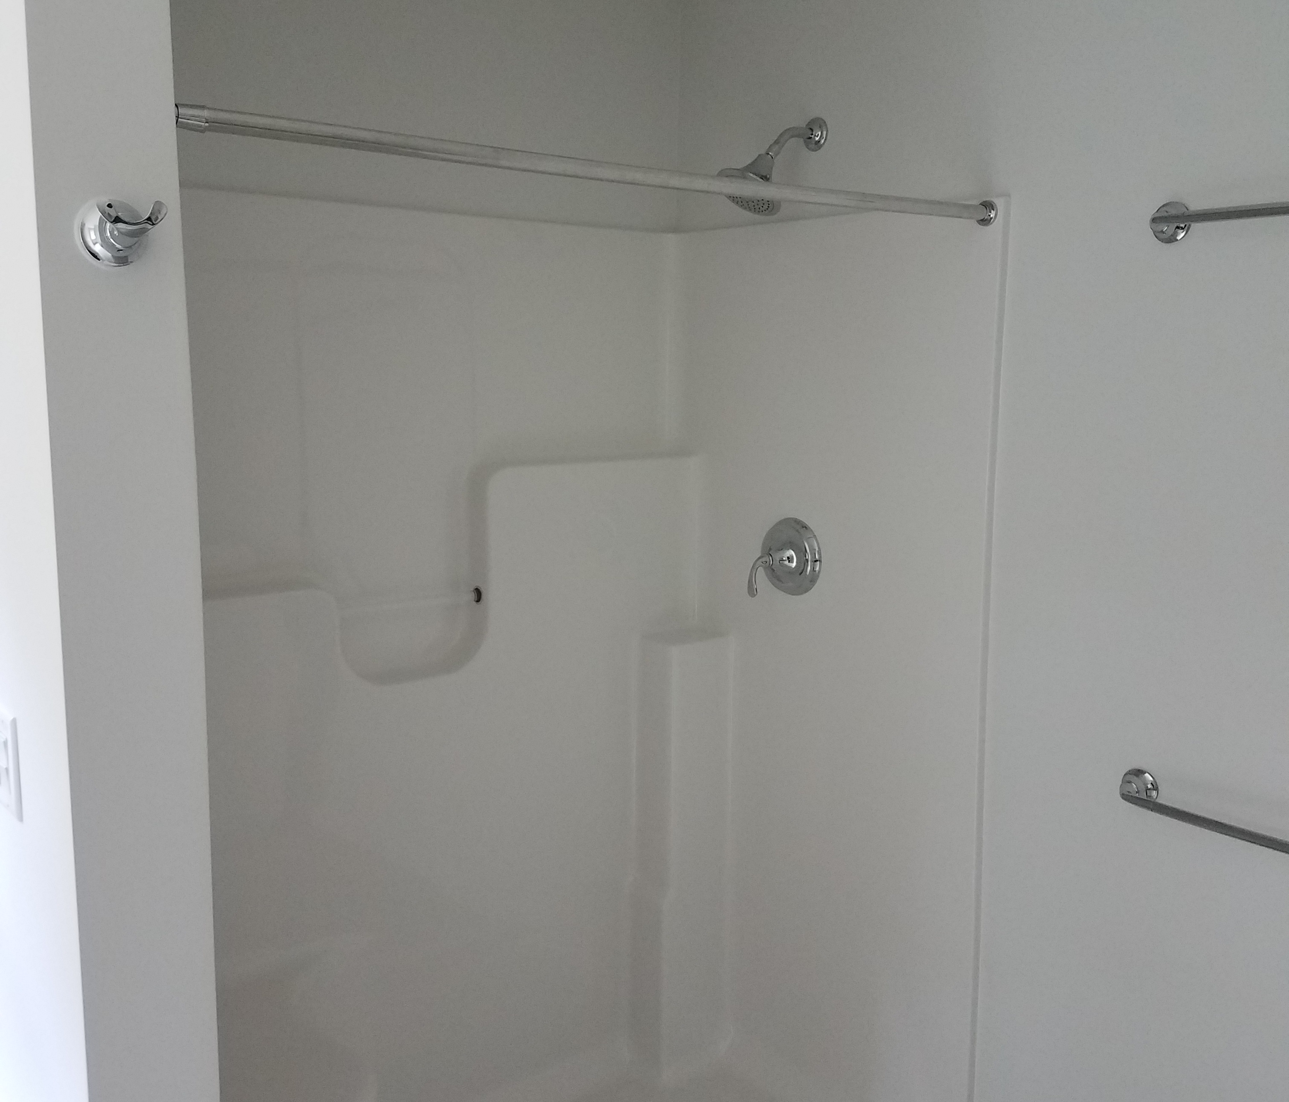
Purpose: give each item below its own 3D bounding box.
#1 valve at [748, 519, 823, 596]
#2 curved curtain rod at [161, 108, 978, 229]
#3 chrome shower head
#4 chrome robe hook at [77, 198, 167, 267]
[{"bbox_3d":[0.261,0.018,2.666,0.125,0.166,0.165,-6,10,-39],"label":"valve"},{"bbox_3d":[0.030,-0.522,1.813,1.470,0.055,0.060,-6,10,-39],"label":"curved curtain rod"},{"bbox_3d":[0.245,-0.746,2.491,0.248,0.200,0.140,-6,10,-39],"label":"chrome shower head"},{"bbox_3d":[-0.474,-0.292,1.178,0.064,0.062,0.068,-6,10,-39],"label":"chrome robe hook"}]

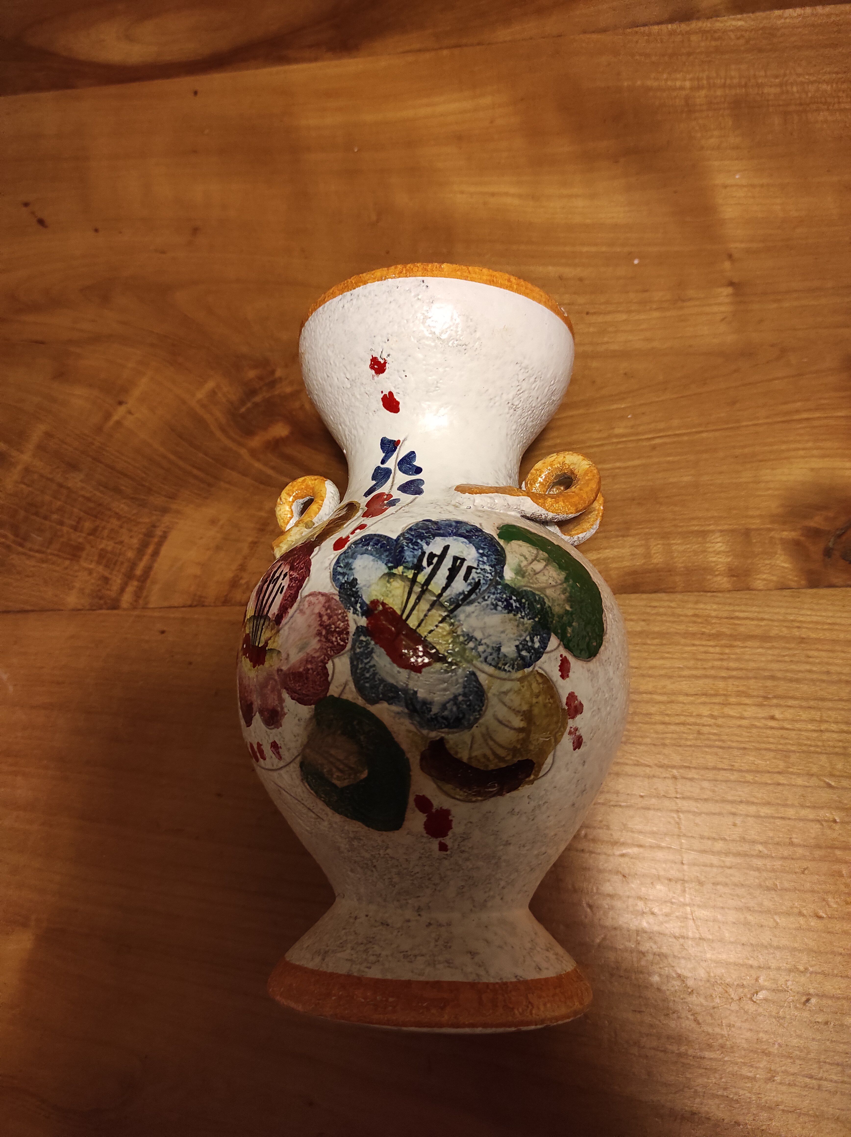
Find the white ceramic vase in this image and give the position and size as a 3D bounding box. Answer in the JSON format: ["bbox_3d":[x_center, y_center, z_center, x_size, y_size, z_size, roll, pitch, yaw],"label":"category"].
[{"bbox_3d":[0.003,0.025,0.303,0.139,0.137,0.238,-1,74,7],"label":"white ceramic vase"}]

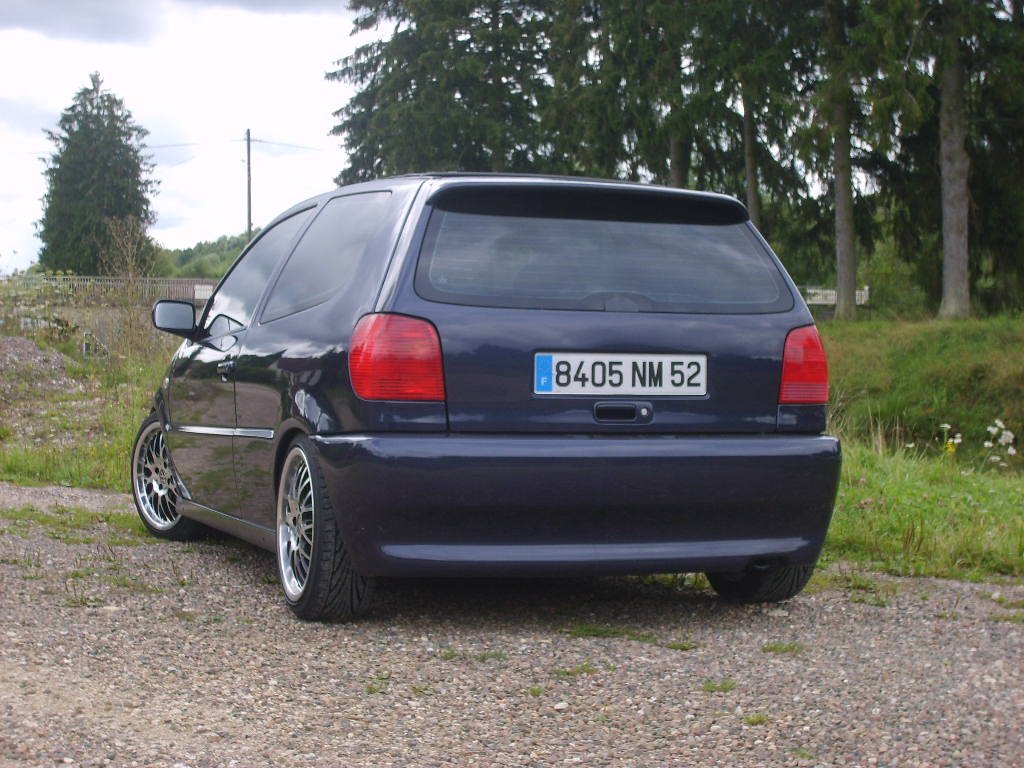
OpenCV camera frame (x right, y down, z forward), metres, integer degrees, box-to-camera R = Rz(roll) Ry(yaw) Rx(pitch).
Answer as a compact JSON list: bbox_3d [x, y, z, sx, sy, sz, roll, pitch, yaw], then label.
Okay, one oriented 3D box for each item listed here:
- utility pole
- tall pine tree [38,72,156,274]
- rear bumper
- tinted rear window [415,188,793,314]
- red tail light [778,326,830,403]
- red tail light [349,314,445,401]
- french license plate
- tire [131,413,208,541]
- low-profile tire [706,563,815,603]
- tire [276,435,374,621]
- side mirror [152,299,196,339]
[{"bbox_3d":[-11.347,-7.370,78.000,0.200,7.350,0.200,0,1,0],"label":"utility pole"},{"bbox_3d":[-17.228,-8.458,75.000,4.800,8.980,4.800,0,1,0],"label":"tall pine tree"},{"bbox_3d":[0.256,0.333,5.133,1.620,0.390,0.380,1,1,-20],"label":"rear bumper"},{"bbox_3d":[0.261,-0.360,5.140,1.150,0.360,0.100,1,-26,-20],"label":"tinted rear window"},{"bbox_3d":[0.862,-0.061,5.309,0.240,0.240,0.180,1,1,-20],"label":"red tail light"},{"bbox_3d":[-0.310,-0.072,4.873,0.240,0.240,0.180,1,1,-20],"label":"red tail light"},{"bbox_3d":[0.307,-0.026,5.006,0.520,0.110,0.015,1,-2,-20],"label":"french license plate"},{"bbox_3d":[-1.376,0.369,7.559,0.205,0.565,0.565,0,1,-42],"label":"tire"},{"bbox_3d":[0.763,0.417,5.755,0.205,0.565,0.565,1,1,-20],"label":"low-profile tire"},{"bbox_3d":[-0.535,0.404,5.271,0.205,0.565,0.565,1,1,-20],"label":"tire"},{"bbox_3d":[-1.239,-0.240,6.632,0.175,0.145,0.110,1,1,-20],"label":"side mirror"}]

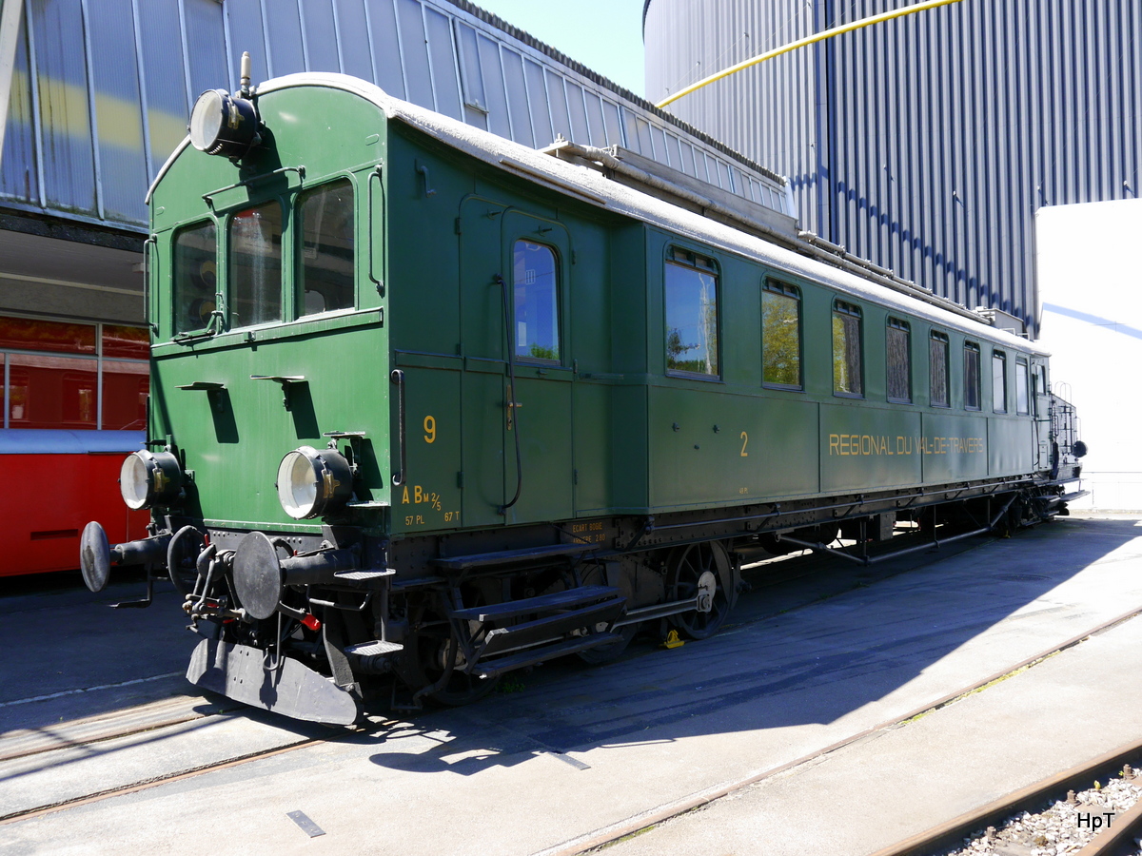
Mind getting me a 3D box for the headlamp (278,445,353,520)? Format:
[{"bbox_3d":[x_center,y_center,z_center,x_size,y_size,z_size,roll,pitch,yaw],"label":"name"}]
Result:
[{"bbox_3d":[-1.367,0.293,4.996,0.370,0.375,0.260,-2,-2,38],"label":"headlamp"}]

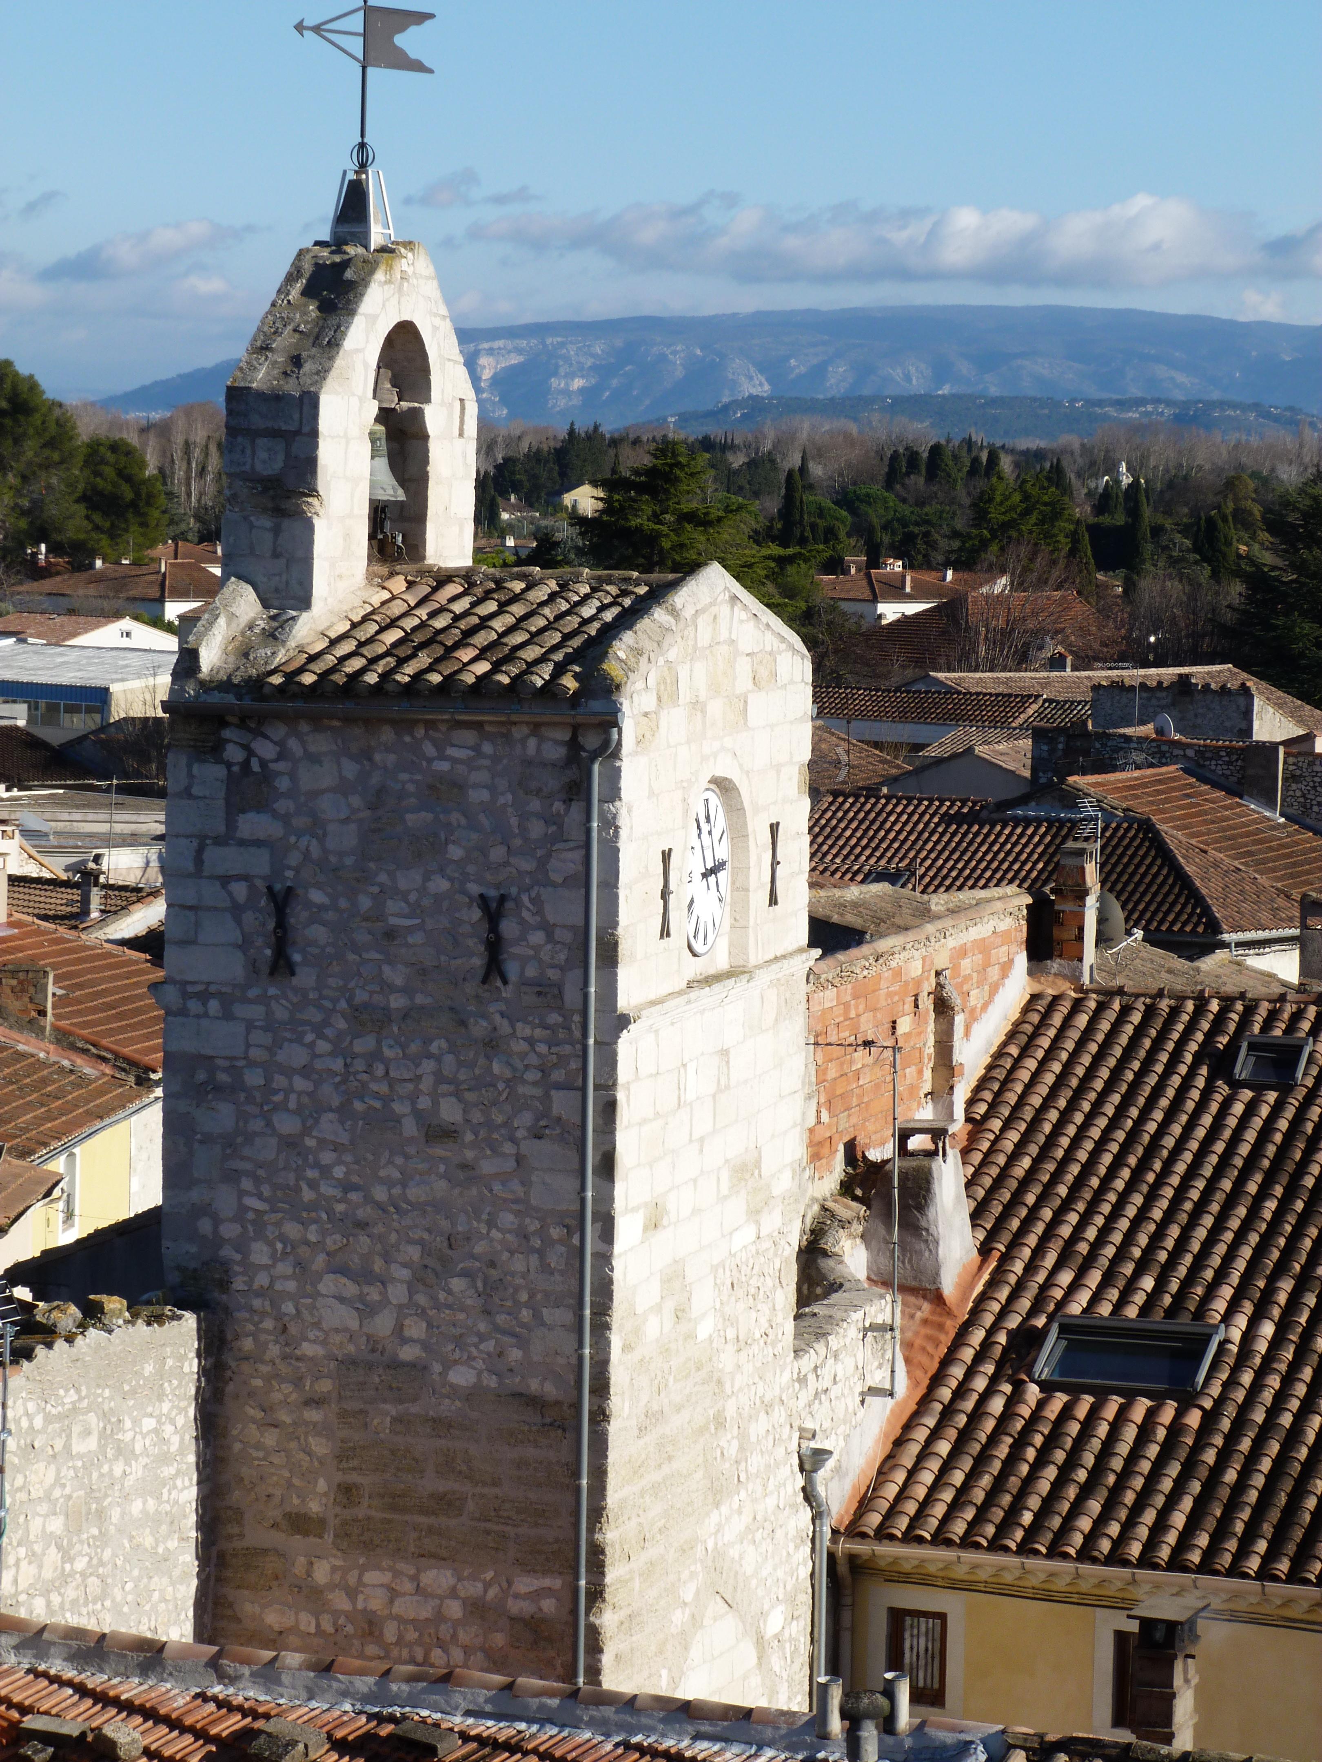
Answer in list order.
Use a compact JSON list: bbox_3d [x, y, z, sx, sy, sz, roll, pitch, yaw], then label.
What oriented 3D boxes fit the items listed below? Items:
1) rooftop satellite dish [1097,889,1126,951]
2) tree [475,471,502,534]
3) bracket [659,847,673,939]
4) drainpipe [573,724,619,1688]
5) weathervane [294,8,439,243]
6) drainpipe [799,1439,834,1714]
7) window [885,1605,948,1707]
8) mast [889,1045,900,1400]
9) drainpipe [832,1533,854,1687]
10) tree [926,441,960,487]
[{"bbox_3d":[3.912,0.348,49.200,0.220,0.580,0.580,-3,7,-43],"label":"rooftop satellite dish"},{"bbox_3d":[-23.570,-51.949,760.000,3.600,8.800,3.600,1,5,0],"label":"tree"},{"bbox_3d":[0.031,0.079,35.600,0.060,0.590,0.210,2,5,17],"label":"bracket"},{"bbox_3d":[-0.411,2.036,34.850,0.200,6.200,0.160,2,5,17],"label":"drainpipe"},{"bbox_3d":[-1.984,-5.062,37.200,0.420,1.660,1.400,4,6,36],"label":"weathervane"},{"bbox_3d":[1.121,4.992,39.800,0.230,1.950,0.220,1,5,0],"label":"drainpipe"},{"bbox_3d":[1.869,5.672,40.500,0.460,0.700,0.120,2,5,17],"label":"window"},{"bbox_3d":[1.707,2.503,40.600,0.060,2.600,0.060,2,5,17],"label":"mast"},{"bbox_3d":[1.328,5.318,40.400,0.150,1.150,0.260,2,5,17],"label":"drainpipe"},{"bbox_3d":[55.812,-81.466,1100.000,6.300,11.500,6.300,1,5,0],"label":"tree"}]

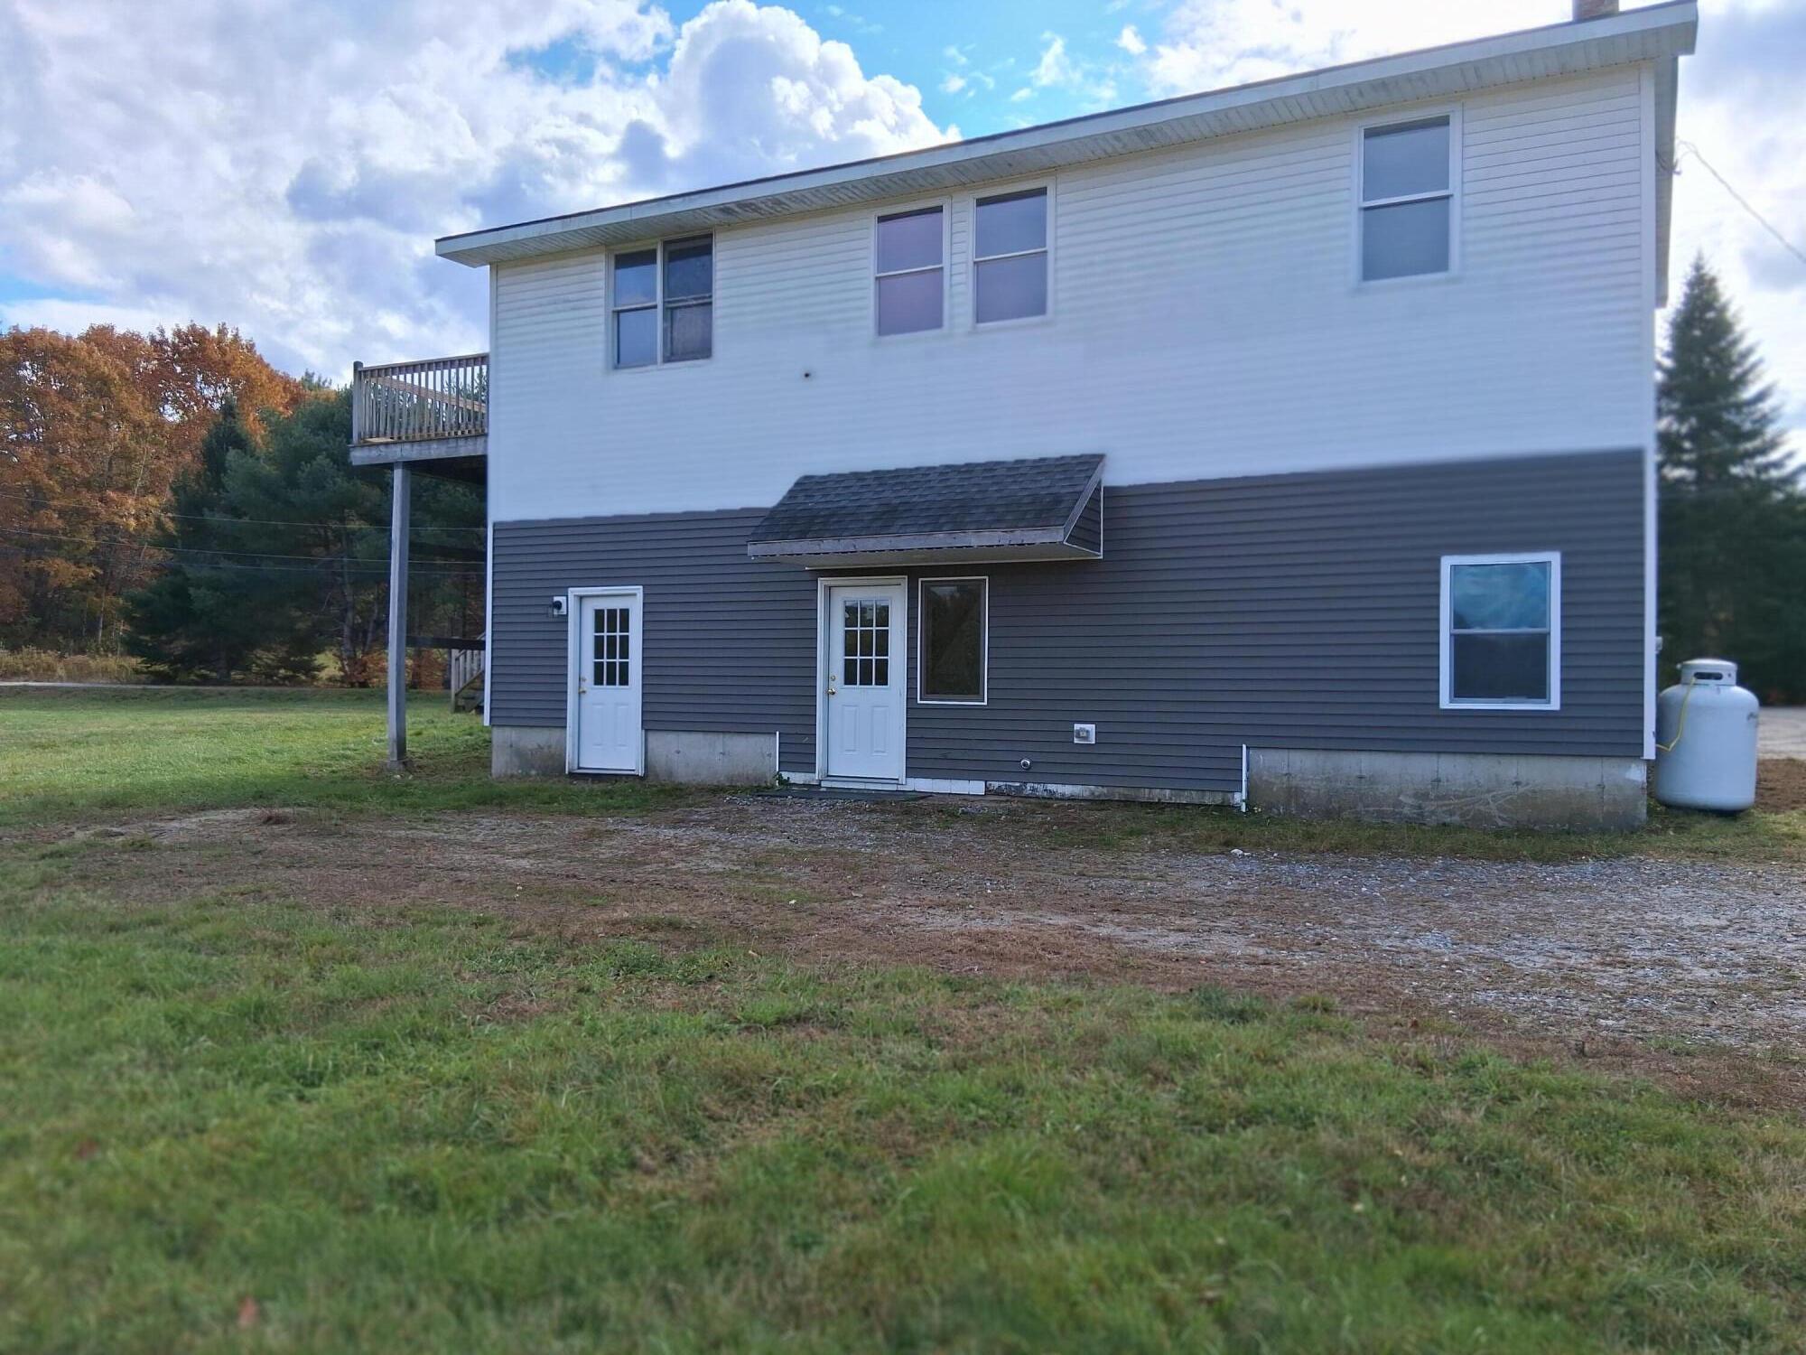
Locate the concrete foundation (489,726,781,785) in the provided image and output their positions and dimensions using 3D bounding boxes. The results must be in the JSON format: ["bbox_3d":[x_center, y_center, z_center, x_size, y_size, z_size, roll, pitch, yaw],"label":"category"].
[{"bbox_3d":[-3.065,0.892,15.424,4.040,0.610,0.250,0,0,27],"label":"concrete foundation"}]

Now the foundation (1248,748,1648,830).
[{"bbox_3d":[4.542,0.921,11.555,3.130,0.590,0.250,0,0,27],"label":"foundation"}]

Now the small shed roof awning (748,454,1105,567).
[{"bbox_3d":[0.171,-1.620,13.048,3.340,1.000,1.090,0,0,27],"label":"small shed roof awning"}]

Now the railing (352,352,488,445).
[{"bbox_3d":[-5.486,-3.469,17.899,2.400,1.100,2.400,0,0,27],"label":"railing"}]

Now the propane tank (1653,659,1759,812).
[{"bbox_3d":[6.915,0.495,11.680,0.755,1.300,0.755,0,0,27],"label":"propane tank"}]

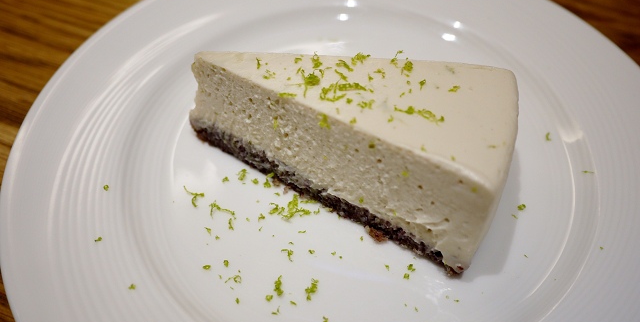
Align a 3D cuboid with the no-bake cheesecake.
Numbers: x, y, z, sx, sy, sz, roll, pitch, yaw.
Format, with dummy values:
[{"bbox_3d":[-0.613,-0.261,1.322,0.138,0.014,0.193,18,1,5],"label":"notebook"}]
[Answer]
[{"bbox_3d":[0.007,-0.010,0.177,0.107,0.039,0.056,15,49,10],"label":"no-bake cheesecake"}]

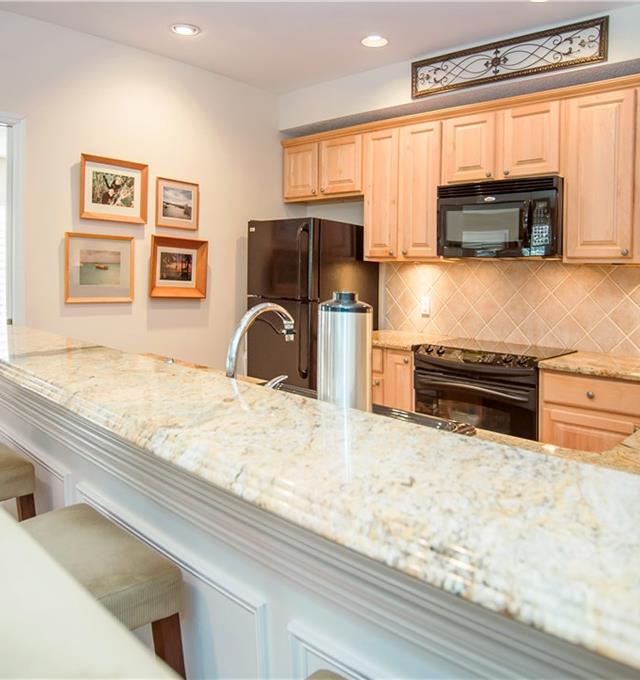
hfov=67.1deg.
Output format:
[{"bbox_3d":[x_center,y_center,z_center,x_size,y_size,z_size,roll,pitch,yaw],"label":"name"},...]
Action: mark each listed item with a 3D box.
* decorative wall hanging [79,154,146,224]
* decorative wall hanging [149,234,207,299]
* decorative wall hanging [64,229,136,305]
[{"bbox_3d":[-1.391,-1.026,3.320,0.449,0.418,0.035,-2,5,-42],"label":"decorative wall hanging"},{"bbox_3d":[-1.040,-0.524,3.520,0.070,0.420,0.450,5,5,44],"label":"decorative wall hanging"},{"bbox_3d":[-1.471,-0.481,3.267,0.446,0.460,0.035,-2,5,-42],"label":"decorative wall hanging"}]

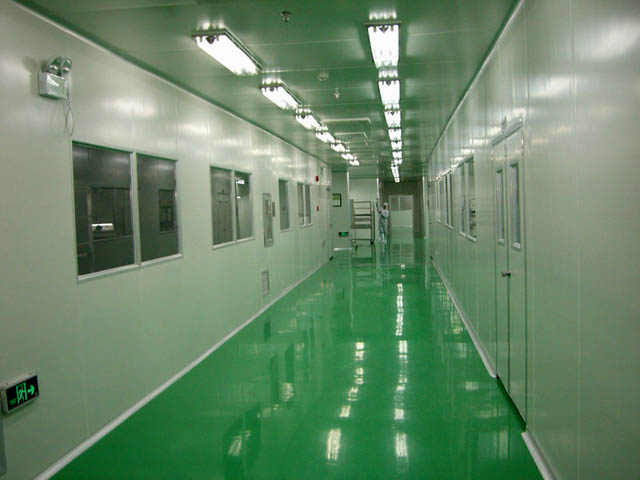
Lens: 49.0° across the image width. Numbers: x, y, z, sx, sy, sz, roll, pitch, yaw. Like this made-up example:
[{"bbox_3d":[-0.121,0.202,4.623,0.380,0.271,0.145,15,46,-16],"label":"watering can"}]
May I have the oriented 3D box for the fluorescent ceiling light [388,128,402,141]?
[{"bbox_3d":[1.329,-1.860,12.360,0.250,0.100,1.270,-1,3,7],"label":"fluorescent ceiling light"}]

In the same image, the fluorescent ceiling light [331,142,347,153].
[{"bbox_3d":[0.400,-1.949,14.789,0.250,0.100,1.270,-1,3,7],"label":"fluorescent ceiling light"}]

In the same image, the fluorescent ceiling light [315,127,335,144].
[{"bbox_3d":[0.129,-1.830,12.493,0.250,0.100,1.270,-1,3,7],"label":"fluorescent ceiling light"}]

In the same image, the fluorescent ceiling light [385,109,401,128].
[{"bbox_3d":[1.058,-1.741,10.064,0.250,0.100,1.270,-1,3,7],"label":"fluorescent ceiling light"}]

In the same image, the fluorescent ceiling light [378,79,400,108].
[{"bbox_3d":[0.787,-1.621,7.768,0.250,0.100,1.270,-1,3,7],"label":"fluorescent ceiling light"}]

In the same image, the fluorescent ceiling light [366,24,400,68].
[{"bbox_3d":[0.516,-1.502,5.472,0.250,0.100,1.270,-1,3,7],"label":"fluorescent ceiling light"}]

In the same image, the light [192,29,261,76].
[{"bbox_3d":[-0.683,-1.472,5.605,0.250,0.100,1.270,-1,3,7],"label":"light"}]

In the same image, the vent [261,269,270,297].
[{"bbox_3d":[-0.857,0.676,11.096,0.040,0.400,0.520,-1,3,7],"label":"vent"}]

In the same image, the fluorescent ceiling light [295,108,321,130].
[{"bbox_3d":[-0.141,-1.711,10.197,0.250,0.100,1.270,-1,3,7],"label":"fluorescent ceiling light"}]

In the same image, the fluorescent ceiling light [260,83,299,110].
[{"bbox_3d":[-0.412,-1.591,7.901,0.250,0.100,1.270,-1,3,7],"label":"fluorescent ceiling light"}]

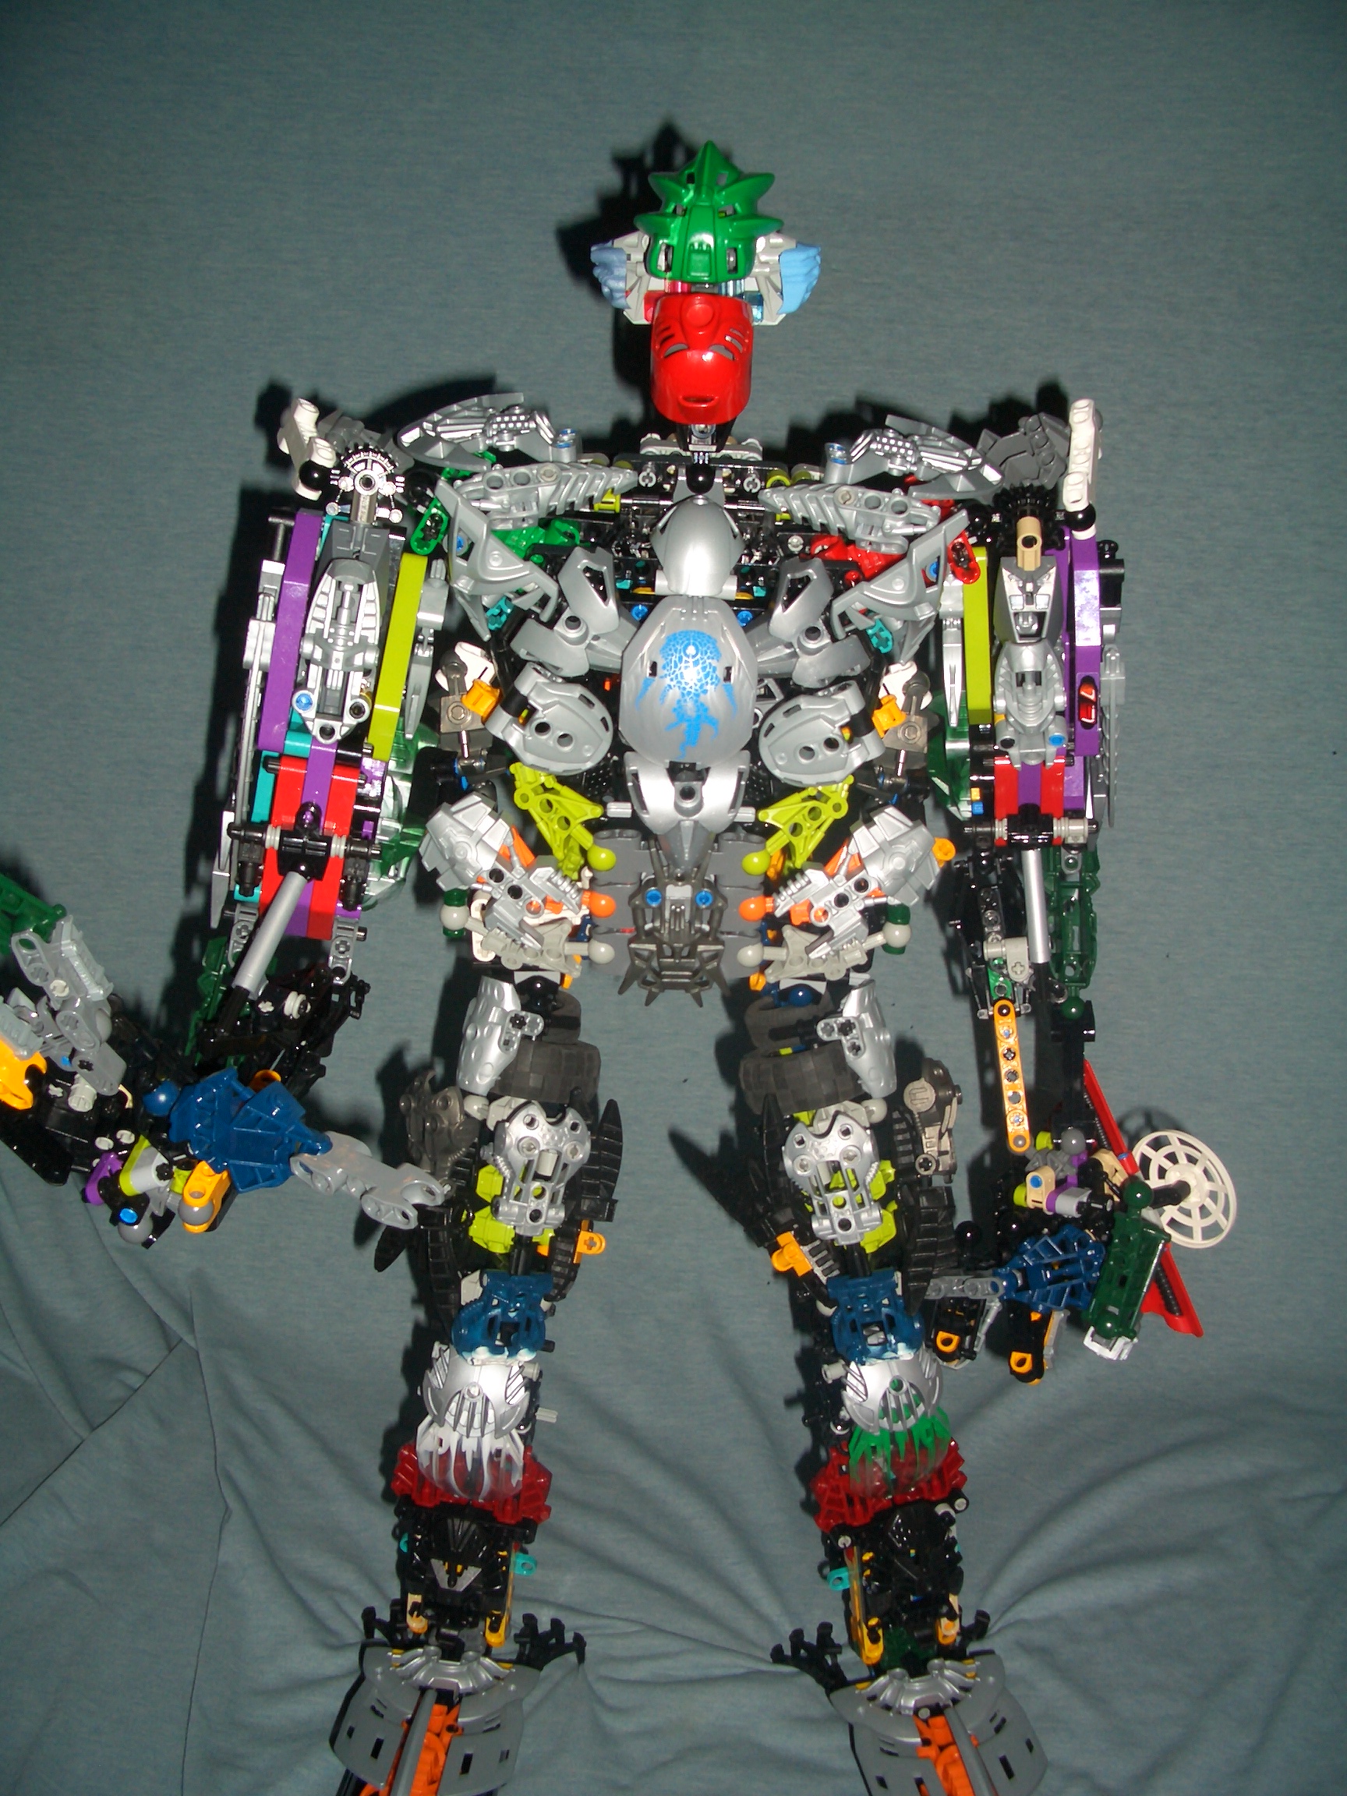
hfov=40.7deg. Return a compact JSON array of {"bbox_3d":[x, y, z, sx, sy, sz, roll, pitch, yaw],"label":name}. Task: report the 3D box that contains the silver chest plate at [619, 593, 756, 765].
[{"bbox_3d":[0.004,-0.064,0.532,0.040,0.050,0.026,2,10,0],"label":"silver chest plate"}]

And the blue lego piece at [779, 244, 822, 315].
[{"bbox_3d":[0.037,-0.181,0.532,0.013,0.021,0.016,-4,19,-7],"label":"blue lego piece"}]

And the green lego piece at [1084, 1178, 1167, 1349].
[{"bbox_3d":[0.160,0.128,0.645,0.021,0.055,0.018,12,0,16],"label":"green lego piece"}]

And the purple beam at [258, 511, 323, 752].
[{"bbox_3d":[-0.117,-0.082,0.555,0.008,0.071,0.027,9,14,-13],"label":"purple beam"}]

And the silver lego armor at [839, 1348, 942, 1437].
[{"bbox_3d":[0.079,0.177,0.654,0.035,0.034,0.017,-11,-1,4],"label":"silver lego armor"}]

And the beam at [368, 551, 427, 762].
[{"bbox_3d":[-0.086,-0.074,0.564,0.008,0.063,0.018,10,-16,-10],"label":"beam"}]

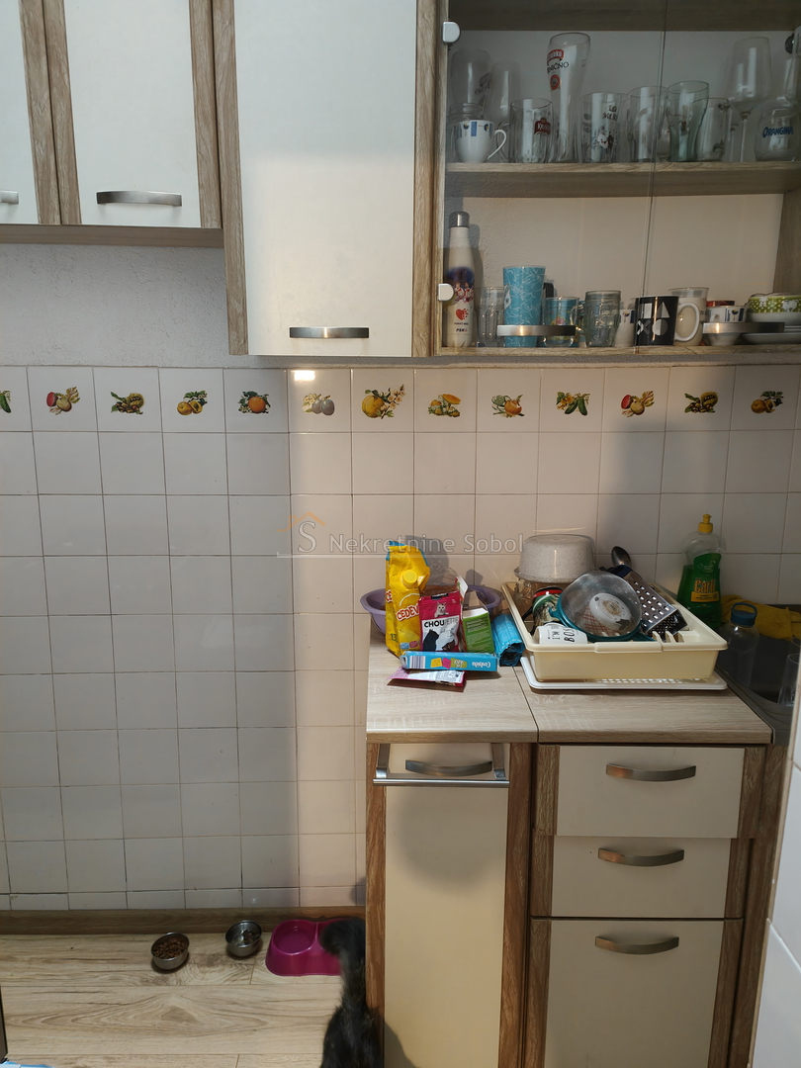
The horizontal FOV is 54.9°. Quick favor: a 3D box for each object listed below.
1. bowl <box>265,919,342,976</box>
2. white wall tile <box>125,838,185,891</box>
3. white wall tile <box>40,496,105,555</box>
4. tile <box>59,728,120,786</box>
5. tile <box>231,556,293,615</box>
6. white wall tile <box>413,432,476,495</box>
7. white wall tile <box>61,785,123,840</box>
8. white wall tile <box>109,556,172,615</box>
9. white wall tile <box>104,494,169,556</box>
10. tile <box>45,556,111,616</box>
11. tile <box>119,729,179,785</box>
[{"bbox_3d":[-0.213,1.059,1.986,0.262,0.052,0.155,0,9,-2],"label":"bowl"},{"bbox_3d":[-0.662,0.892,2.088,0.150,0.150,0.008,0,11,-1],"label":"white wall tile"},{"bbox_3d":[-0.800,-0.020,1.889,0.150,0.150,0.010,0,9,-2],"label":"white wall tile"},{"bbox_3d":[-0.802,0.577,1.986,0.150,0.150,0.009,0,11,-1],"label":"tile"},{"bbox_3d":[-0.344,0.127,1.932,0.149,0.149,0.008,0,11,-1],"label":"tile"},{"bbox_3d":[0.112,-0.173,1.898,0.150,0.150,0.010,0,9,-2],"label":"white wall tile"},{"bbox_3d":[-0.801,0.726,2.012,0.149,0.149,0.008,0,10,-1],"label":"white wall tile"},{"bbox_3d":[-0.648,0.128,1.919,0.150,0.150,0.010,0,9,-2],"label":"white wall tile"},{"bbox_3d":[-0.650,-0.021,1.906,0.149,0.149,0.008,0,11,-1],"label":"white wall tile"},{"bbox_3d":[-0.800,0.129,1.913,0.150,0.150,0.010,0,9,-2],"label":"tile"},{"bbox_3d":[-0.645,0.573,1.987,0.149,0.149,0.008,0,10,-1],"label":"tile"}]

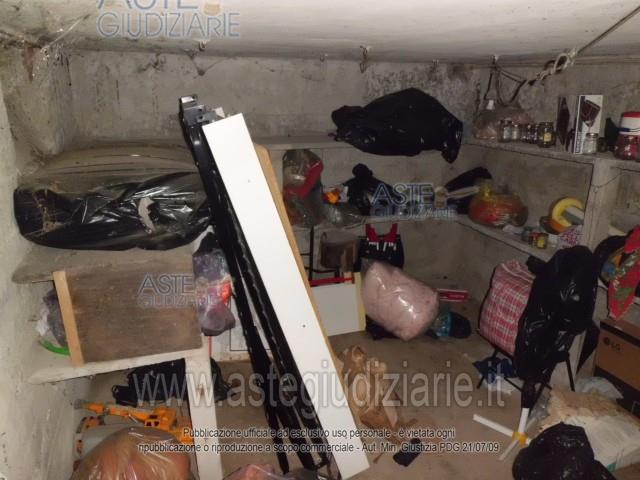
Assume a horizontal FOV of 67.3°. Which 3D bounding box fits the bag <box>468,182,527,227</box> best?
[{"bbox_3d":[1.207,-0.244,3.365,0.300,0.250,0.300,-5,16,-15],"label":"bag"}]

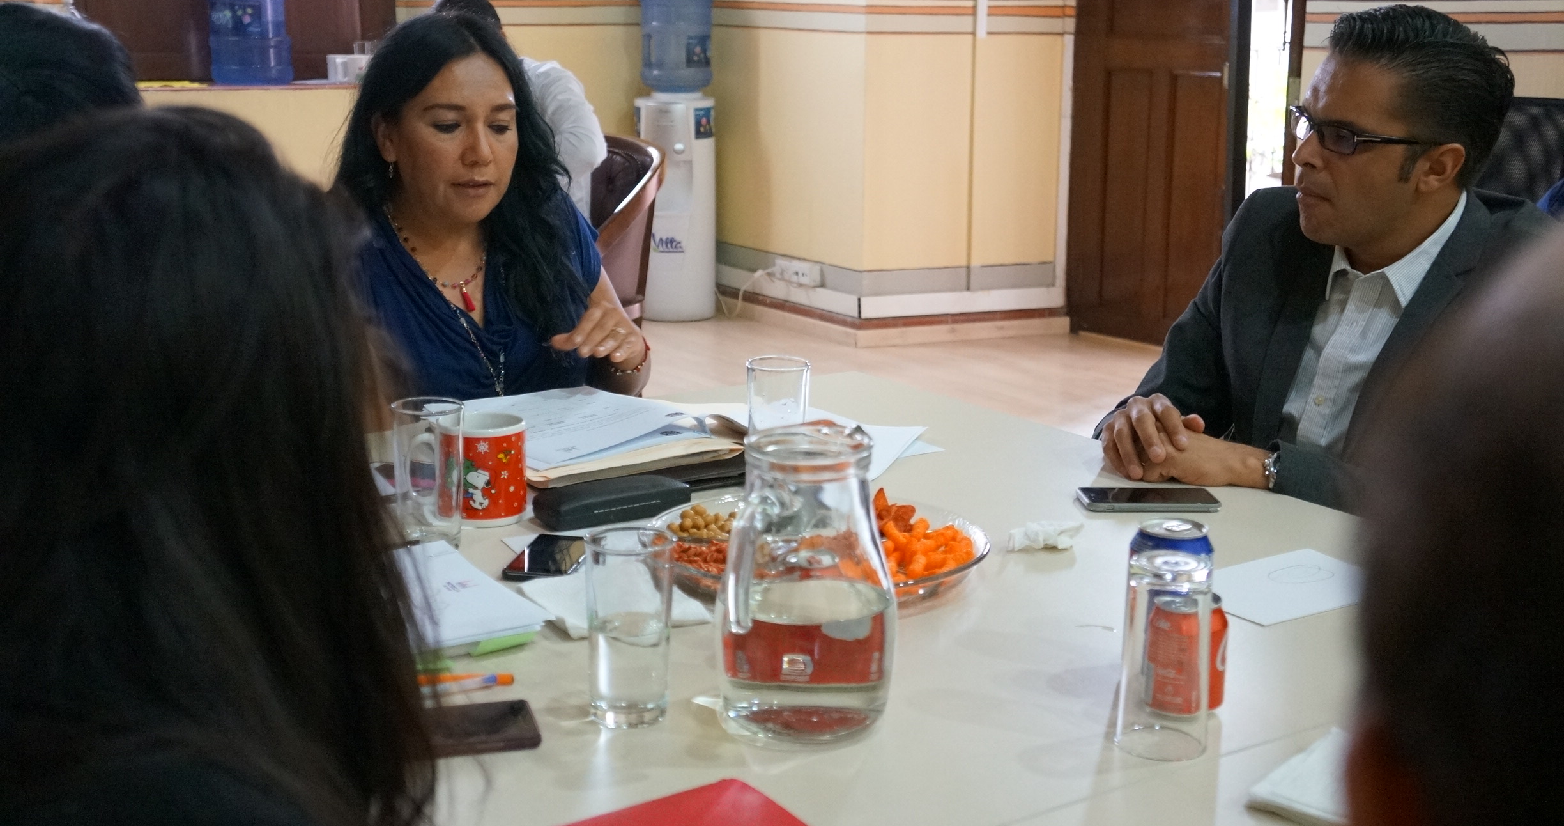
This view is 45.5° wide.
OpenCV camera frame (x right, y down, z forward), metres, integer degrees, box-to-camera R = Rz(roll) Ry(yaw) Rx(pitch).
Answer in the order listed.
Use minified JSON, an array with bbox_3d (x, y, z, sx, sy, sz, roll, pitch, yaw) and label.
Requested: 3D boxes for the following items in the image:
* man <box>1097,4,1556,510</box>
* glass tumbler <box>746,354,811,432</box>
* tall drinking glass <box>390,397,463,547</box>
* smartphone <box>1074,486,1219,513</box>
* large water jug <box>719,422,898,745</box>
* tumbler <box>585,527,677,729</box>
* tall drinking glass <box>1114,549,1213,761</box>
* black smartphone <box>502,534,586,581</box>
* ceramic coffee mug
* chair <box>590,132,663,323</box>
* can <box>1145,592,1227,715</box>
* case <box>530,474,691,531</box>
[{"bbox_3d":[0.685,0.154,2.221,0.700,1.250,0.570,-10,17,-36],"label":"man"},{"bbox_3d":[-0.003,0.014,1.997,0.068,0.137,0.068,0,14,0],"label":"glass tumbler"},{"bbox_3d":[-0.340,0.060,1.805,0.068,0.137,0.068,0,14,0],"label":"tall drinking glass"},{"bbox_3d":[0.384,0.091,1.954,0.138,0.007,0.067,0,14,-1],"label":"smartphone"},{"bbox_3d":[0.013,0.127,1.391,0.137,0.217,0.156,10,17,37],"label":"large water jug"},{"bbox_3d":[-0.111,0.161,1.392,0.068,0.137,0.068,0,14,0],"label":"tumbler"},{"bbox_3d":[0.280,0.175,1.359,0.067,0.141,0.067,0,13,0],"label":"tall drinking glass"},{"bbox_3d":[-0.216,0.138,1.759,0.060,0.009,0.121,2,14,8],"label":"black smartphone"},{"bbox_3d":[-0.328,0.060,1.935,0.127,0.097,0.091,0,13,0],"label":"ceramic coffee mug"},{"bbox_3d":[-0.738,-0.442,5.855,0.620,0.800,0.620,-10,17,-37],"label":"chair"},{"bbox_3d":[0.310,0.184,1.441,0.066,0.086,0.066,0,13,0],"label":"can"},{"bbox_3d":[-0.176,0.085,1.926,0.164,0.032,0.058,-11,17,-37],"label":"case"}]

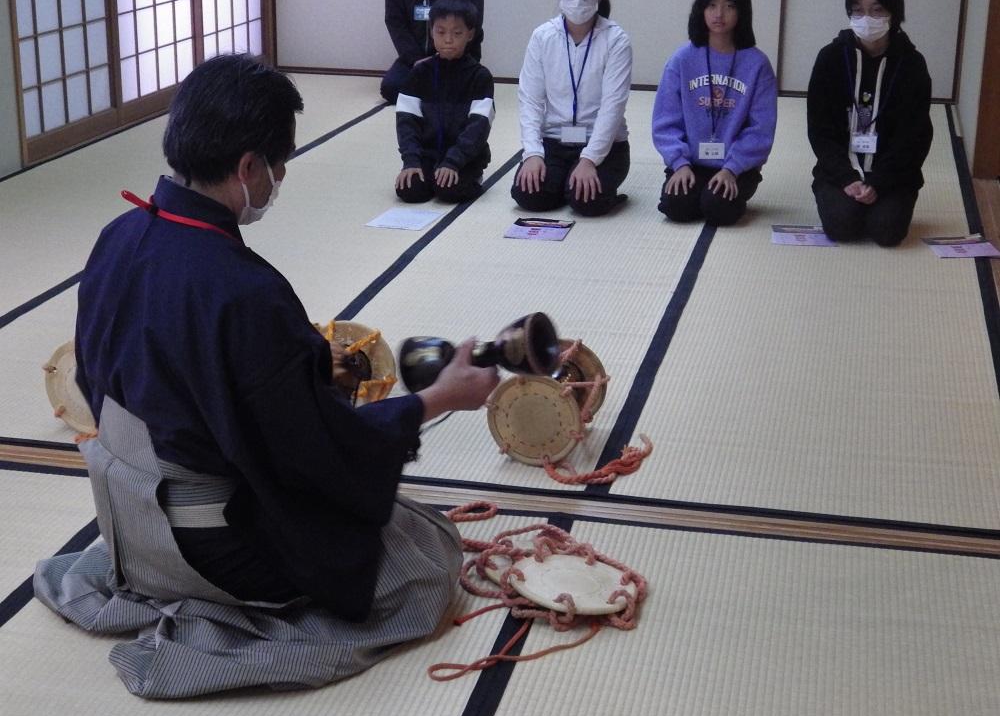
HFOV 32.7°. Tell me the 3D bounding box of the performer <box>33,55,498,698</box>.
[{"bbox_3d":[-0.362,-0.039,3.035,0.880,0.970,0.700,-10,21,-29],"label":"performer"}]

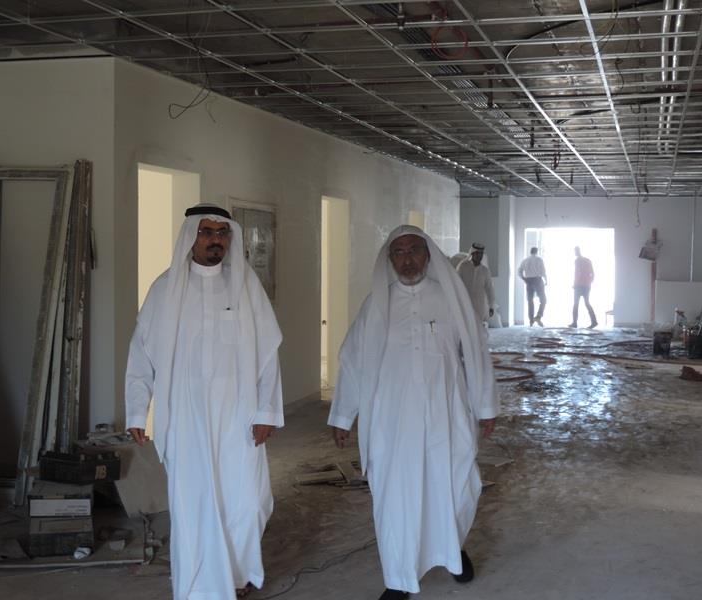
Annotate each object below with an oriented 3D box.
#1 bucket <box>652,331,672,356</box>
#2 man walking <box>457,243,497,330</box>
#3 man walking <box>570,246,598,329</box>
[{"bbox_3d":[4.779,0.675,16.650,0.290,0.365,0.290,1,3,16],"label":"bucket"},{"bbox_3d":[1.626,0.092,14.300,0.540,1.700,0.450,1,2,12],"label":"man walking"},{"bbox_3d":[4.880,-0.263,22.800,0.580,1.720,0.480,2,3,37],"label":"man walking"}]

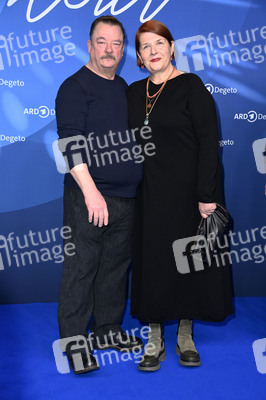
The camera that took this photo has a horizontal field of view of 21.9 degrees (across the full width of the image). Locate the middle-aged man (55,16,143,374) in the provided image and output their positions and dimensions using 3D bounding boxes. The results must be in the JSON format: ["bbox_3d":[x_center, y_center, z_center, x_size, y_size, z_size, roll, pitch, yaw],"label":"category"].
[{"bbox_3d":[-0.154,-0.034,3.449,0.520,1.720,0.430,-2,9,-22],"label":"middle-aged man"}]

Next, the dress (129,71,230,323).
[{"bbox_3d":[0.230,-0.020,3.430,0.540,1.185,0.380,3,8,10],"label":"dress"}]

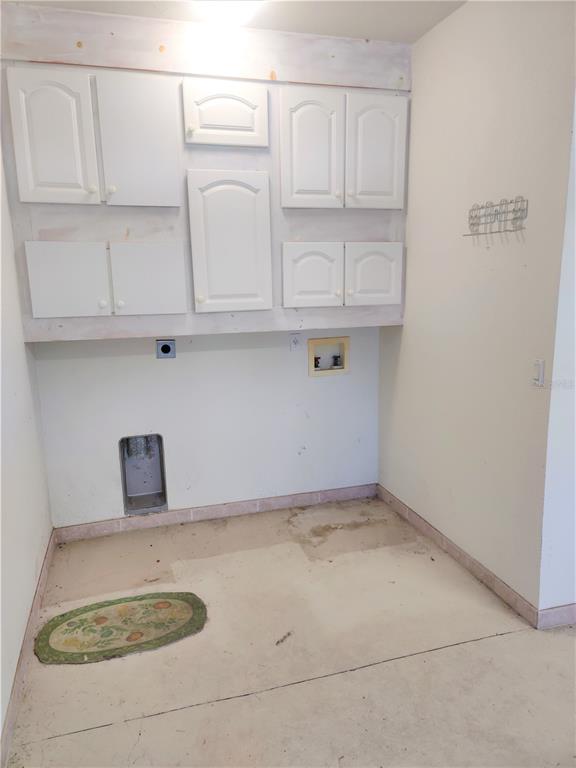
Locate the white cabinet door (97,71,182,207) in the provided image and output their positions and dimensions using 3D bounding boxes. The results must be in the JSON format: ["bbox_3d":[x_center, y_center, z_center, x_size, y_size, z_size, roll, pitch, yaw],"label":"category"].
[{"bbox_3d":[-0.712,-1.155,2.771,0.358,0.576,0.025,-4,11,-16],"label":"white cabinet door"}]

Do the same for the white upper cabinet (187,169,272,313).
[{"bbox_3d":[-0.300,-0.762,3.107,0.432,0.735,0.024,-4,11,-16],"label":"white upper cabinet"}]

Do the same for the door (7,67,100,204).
[{"bbox_3d":[-1.075,-1.131,2.666,0.349,0.574,0.025,-4,11,-16],"label":"door"}]

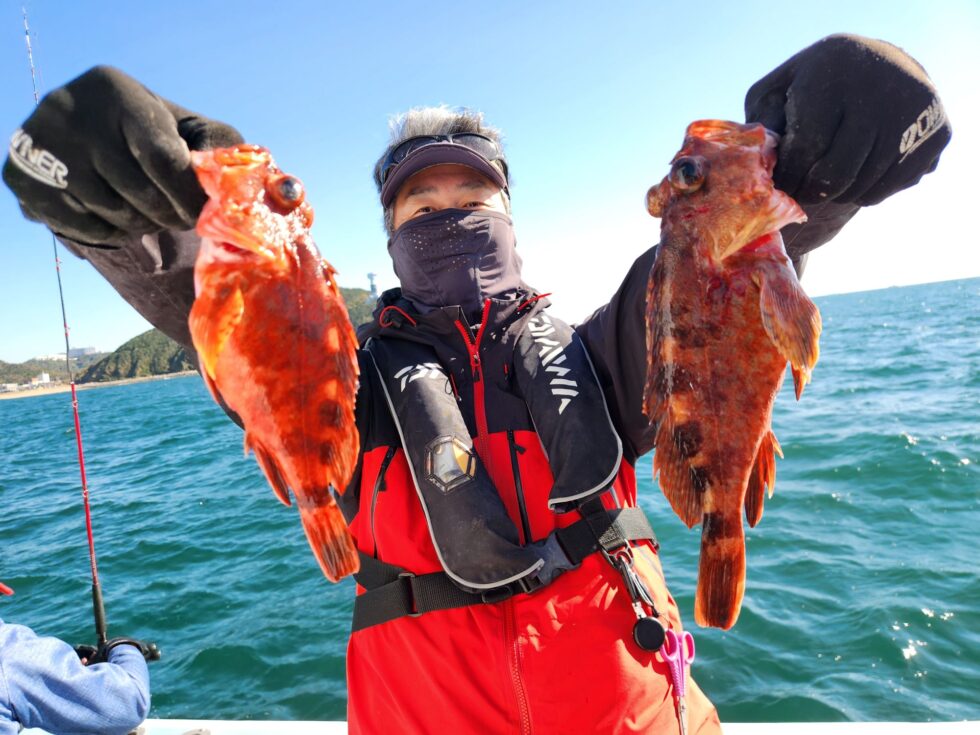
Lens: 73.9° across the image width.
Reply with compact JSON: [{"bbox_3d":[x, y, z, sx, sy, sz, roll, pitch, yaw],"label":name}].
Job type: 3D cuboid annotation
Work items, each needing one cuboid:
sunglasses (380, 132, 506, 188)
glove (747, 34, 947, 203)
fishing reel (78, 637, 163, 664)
[{"bbox_3d":[-0.064,-0.287,0.930,0.160,0.050,0.150,-7,-9,-7],"label":"sunglasses"},{"bbox_3d":[0.255,-0.173,0.470,0.115,0.102,0.130,-7,-5,-14],"label":"glove"},{"bbox_3d":[-0.715,0.549,1.250,0.145,0.075,0.100,-6,3,3],"label":"fishing reel"}]

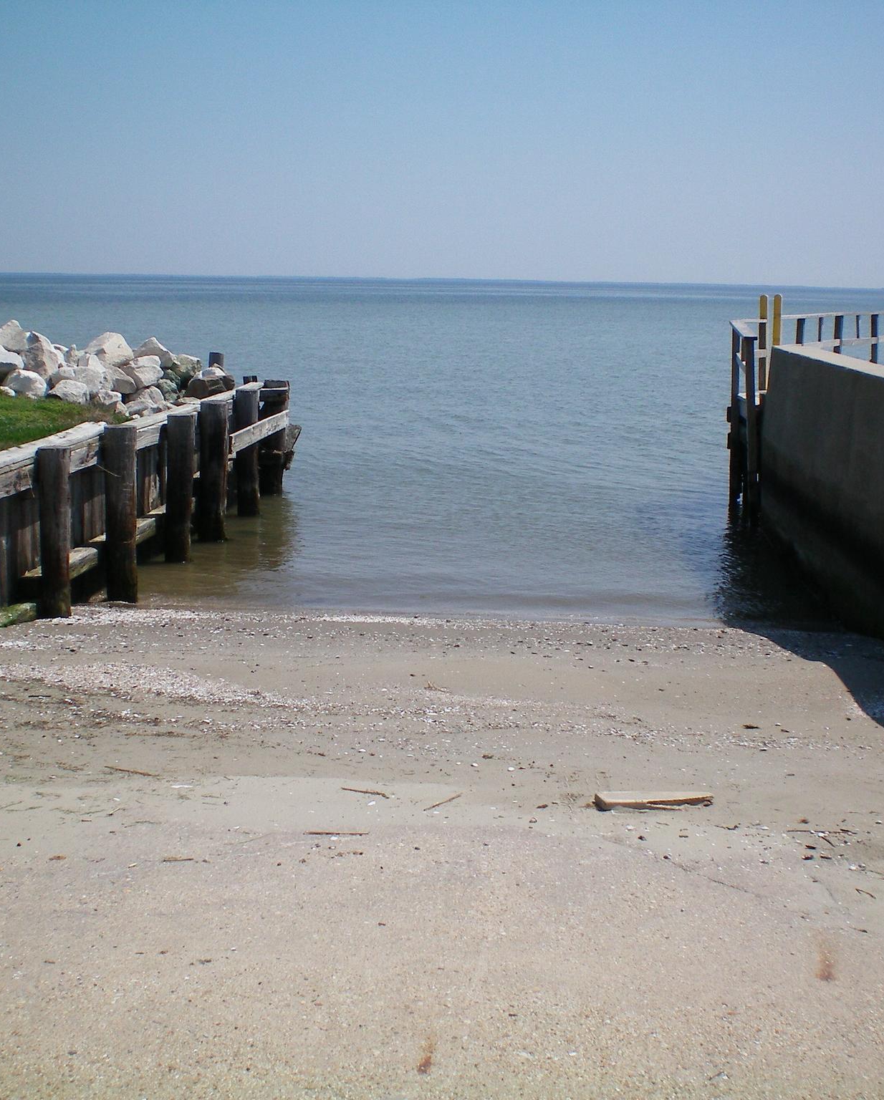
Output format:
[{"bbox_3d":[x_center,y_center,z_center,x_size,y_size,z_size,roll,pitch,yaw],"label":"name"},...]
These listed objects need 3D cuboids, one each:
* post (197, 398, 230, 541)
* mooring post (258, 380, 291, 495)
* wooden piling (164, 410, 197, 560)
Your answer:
[{"bbox_3d":[-2.790,-0.977,19.515,0.320,1.688,0.320,1,9,0],"label":"post"},{"bbox_3d":[-2.480,-1.651,23.630,0.360,1.669,0.360,1,9,0],"label":"mooring post"},{"bbox_3d":[-2.934,-0.699,17.916,0.310,1.663,0.310,1,9,0],"label":"wooden piling"}]

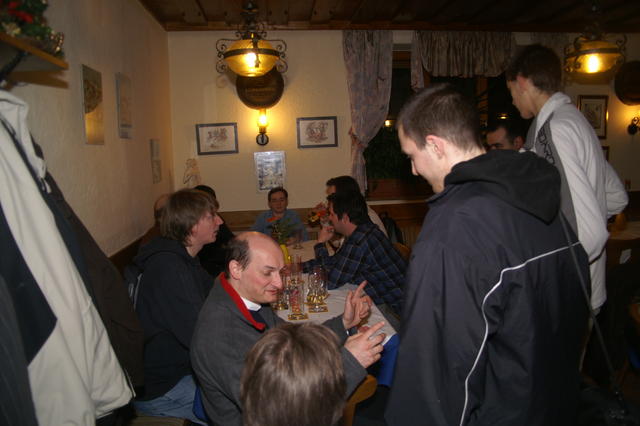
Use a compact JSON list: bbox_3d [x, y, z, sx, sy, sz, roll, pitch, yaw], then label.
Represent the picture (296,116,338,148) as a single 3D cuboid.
[{"bbox_3d":[-0.017,-0.741,4.450,0.376,0.281,0.025,-2,8,-5],"label":"picture"}]

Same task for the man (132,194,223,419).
[{"bbox_3d":[-0.423,0.579,2.092,0.770,1.360,0.520,-5,9,-21],"label":"man"}]

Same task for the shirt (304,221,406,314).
[{"bbox_3d":[0.233,0.354,2.714,0.560,0.600,0.500,0,8,9],"label":"shirt"}]

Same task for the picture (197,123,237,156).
[{"bbox_3d":[-0.931,-0.671,4.369,0.365,0.275,0.025,-2,8,-5],"label":"picture"}]

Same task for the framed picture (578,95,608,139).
[{"bbox_3d":[2.671,-0.934,4.689,0.315,0.419,0.025,-2,8,-5],"label":"framed picture"}]

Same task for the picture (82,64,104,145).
[{"bbox_3d":[-1.131,-0.537,2.426,0.020,0.385,0.255,-2,8,-5],"label":"picture"}]

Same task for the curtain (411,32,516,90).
[{"bbox_3d":[1.346,-1.462,4.573,0.998,0.541,0.120,-3,8,-6],"label":"curtain"}]

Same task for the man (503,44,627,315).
[{"bbox_3d":[0.974,0.312,1.893,0.440,1.860,0.490,4,10,37],"label":"man"}]

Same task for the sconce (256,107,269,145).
[{"bbox_3d":[-0.515,-0.777,4.334,0.118,0.335,0.140,-2,8,-5],"label":"sconce"}]

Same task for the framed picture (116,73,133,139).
[{"bbox_3d":[-1.187,-0.645,2.930,0.020,0.383,0.286,-3,8,-6],"label":"framed picture"}]

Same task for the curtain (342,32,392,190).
[{"bbox_3d":[0.464,-0.922,4.546,0.471,1.552,0.120,-3,8,-6],"label":"curtain"}]

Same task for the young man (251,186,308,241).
[{"bbox_3d":[-0.361,0.365,4.128,0.520,1.200,0.720,-2,8,-5],"label":"young man"}]

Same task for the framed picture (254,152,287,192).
[{"bbox_3d":[-0.467,-0.400,4.573,0.280,0.374,0.020,-3,8,-6],"label":"framed picture"}]

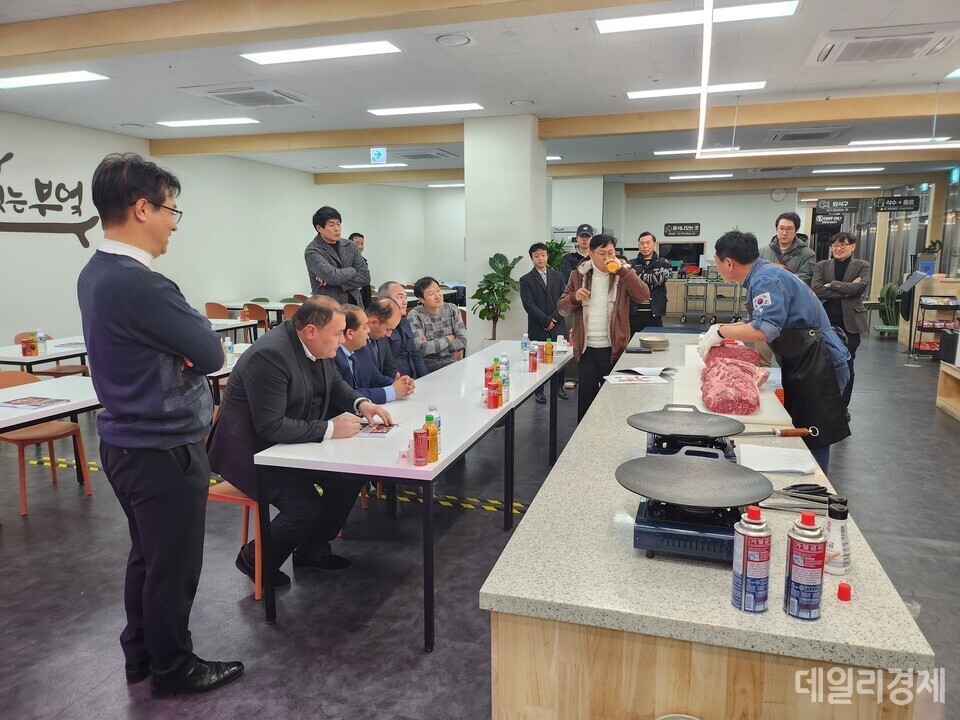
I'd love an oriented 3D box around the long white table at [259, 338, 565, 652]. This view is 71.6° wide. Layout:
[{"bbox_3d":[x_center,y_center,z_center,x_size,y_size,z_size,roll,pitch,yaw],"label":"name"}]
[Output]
[{"bbox_3d":[0.002,0.489,4.457,0.780,0.737,3.777,2,9,17],"label":"long white table"}]

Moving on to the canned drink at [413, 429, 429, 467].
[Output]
[{"bbox_3d":[-0.234,0.349,2.647,0.054,0.134,0.054,2,9,17],"label":"canned drink"}]

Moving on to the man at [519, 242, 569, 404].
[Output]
[{"bbox_3d":[0.696,-0.391,7.078,0.525,1.672,0.343,-2,9,-7],"label":"man"}]

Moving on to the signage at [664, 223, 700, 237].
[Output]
[{"bbox_3d":[5.347,-3.424,17.559,0.909,0.338,0.040,2,9,17],"label":"signage"}]

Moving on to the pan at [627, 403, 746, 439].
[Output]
[{"bbox_3d":[0.615,0.192,1.996,0.337,0.045,0.415,2,9,17],"label":"pan"}]

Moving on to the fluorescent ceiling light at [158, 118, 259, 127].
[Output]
[{"bbox_3d":[-3.120,-2.716,7.649,1.200,0.060,0.260,2,9,17],"label":"fluorescent ceiling light"}]

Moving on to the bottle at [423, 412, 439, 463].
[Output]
[{"bbox_3d":[-0.195,0.309,2.618,0.061,0.183,0.061,0,9,0],"label":"bottle"}]

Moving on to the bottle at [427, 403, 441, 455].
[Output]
[{"bbox_3d":[-0.194,0.289,2.784,0.061,0.210,0.061,0,9,0],"label":"bottle"}]

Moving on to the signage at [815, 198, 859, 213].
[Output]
[{"bbox_3d":[8.424,-3.633,15.683,0.890,0.300,0.050,2,9,17],"label":"signage"}]

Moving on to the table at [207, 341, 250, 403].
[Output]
[{"bbox_3d":[-2.074,0.336,5.568,0.788,0.737,1.313,2,9,17],"label":"table"}]

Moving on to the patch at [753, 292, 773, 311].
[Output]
[{"bbox_3d":[1.210,-0.251,2.850,0.079,0.054,0.012,-17,-13,24],"label":"patch"}]

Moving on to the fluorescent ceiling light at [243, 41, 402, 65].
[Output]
[{"bbox_3d":[-1.205,-2.320,5.030,1.210,0.060,0.260,2,9,17],"label":"fluorescent ceiling light"}]

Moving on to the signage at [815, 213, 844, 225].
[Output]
[{"bbox_3d":[9.917,-4.001,18.887,0.747,0.283,0.040,2,9,17],"label":"signage"}]

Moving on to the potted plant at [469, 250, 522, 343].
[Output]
[{"bbox_3d":[0.182,-0.370,7.337,0.570,1.570,0.520,2,9,17],"label":"potted plant"}]

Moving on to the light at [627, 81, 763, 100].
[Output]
[{"bbox_3d":[1.993,-2.515,6.211,1.210,0.060,0.260,2,9,17],"label":"light"}]

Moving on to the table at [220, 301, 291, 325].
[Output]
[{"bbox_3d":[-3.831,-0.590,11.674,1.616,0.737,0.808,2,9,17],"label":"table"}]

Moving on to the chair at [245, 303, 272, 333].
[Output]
[{"bbox_3d":[-3.489,-0.514,10.864,0.485,0.828,0.535,2,9,17],"label":"chair"}]

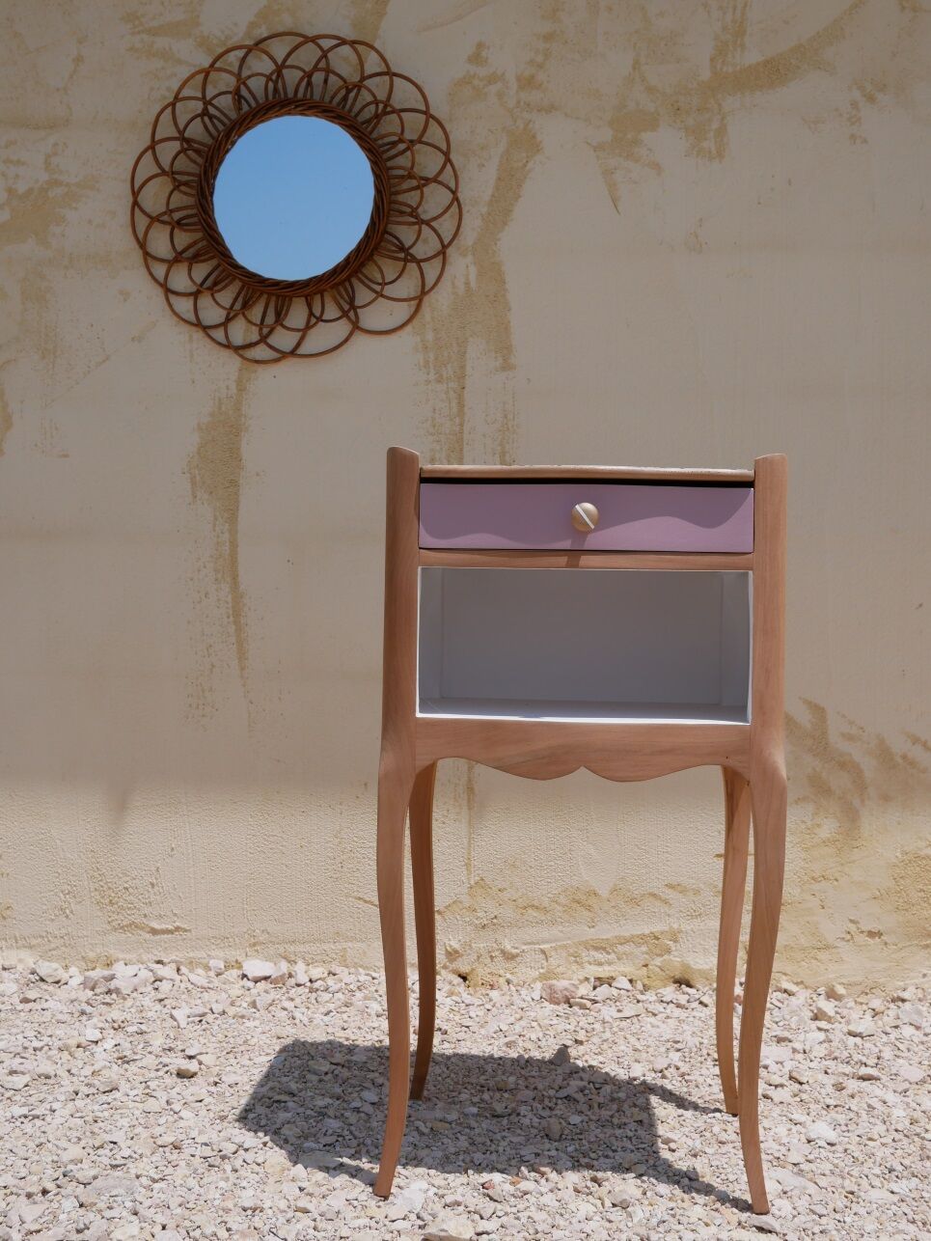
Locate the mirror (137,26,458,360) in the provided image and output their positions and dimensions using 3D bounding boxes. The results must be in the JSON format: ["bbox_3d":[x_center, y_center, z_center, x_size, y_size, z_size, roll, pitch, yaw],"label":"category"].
[{"bbox_3d":[-0.255,-0.633,2.150,0.500,0.495,0.040,1,0,6],"label":"mirror"}]

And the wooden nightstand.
[{"bbox_3d":[0.114,0.191,1.445,0.373,0.690,0.300,1,0,4],"label":"wooden nightstand"}]

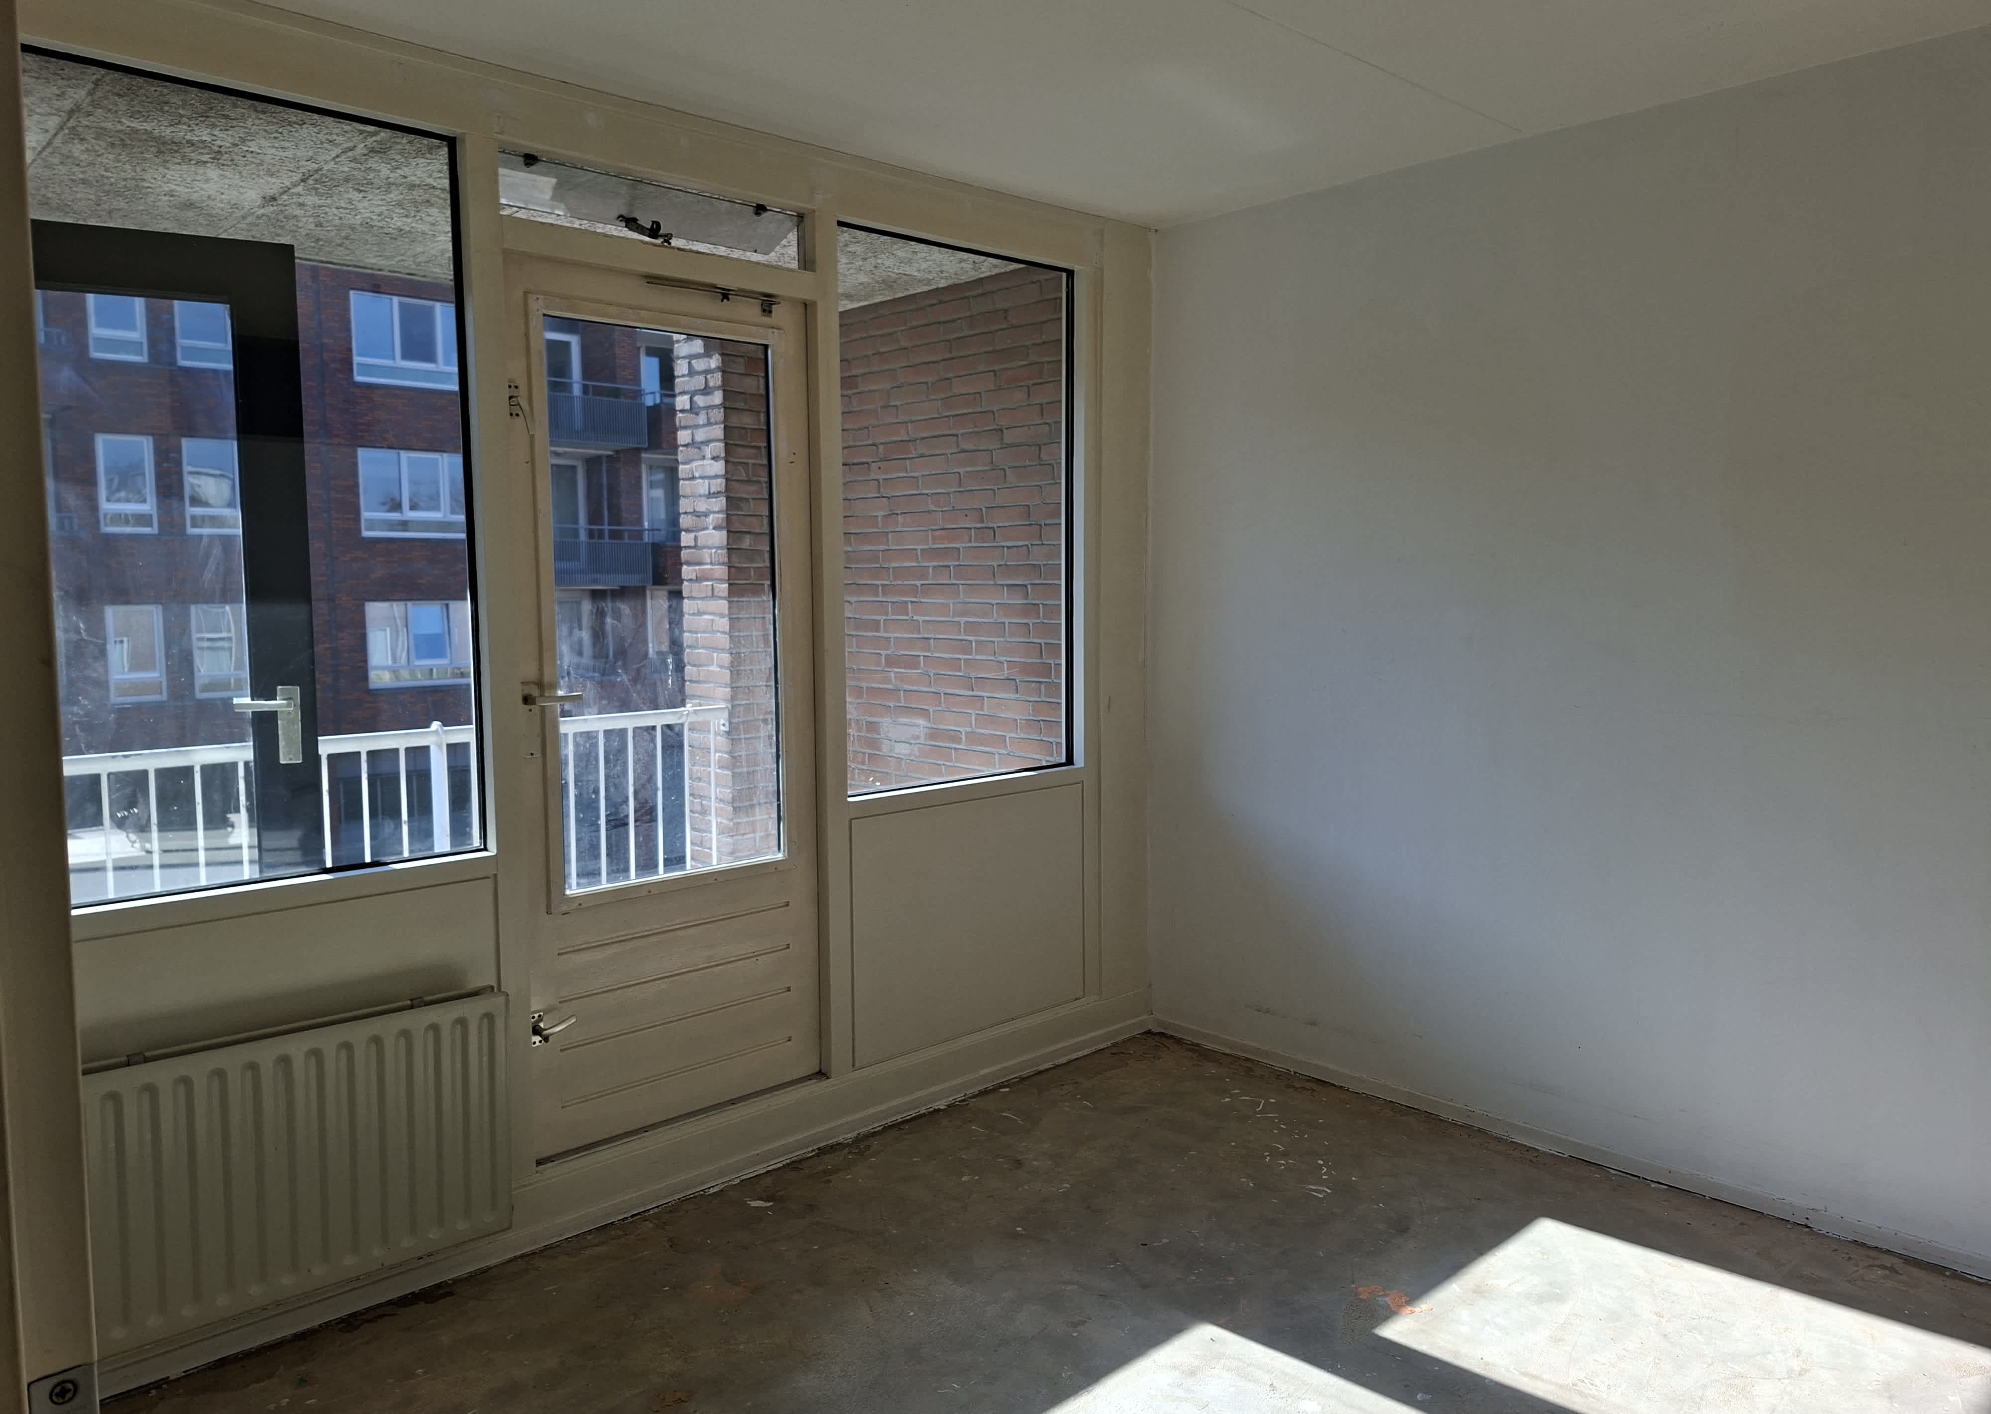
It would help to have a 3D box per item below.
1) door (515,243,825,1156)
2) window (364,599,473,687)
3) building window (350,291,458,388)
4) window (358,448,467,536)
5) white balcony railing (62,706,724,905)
[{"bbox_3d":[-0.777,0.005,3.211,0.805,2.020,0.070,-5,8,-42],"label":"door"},{"bbox_3d":[-11.189,-1.254,26.041,2.250,1.660,0.130,-5,8,-42],"label":"window"},{"bbox_3d":[-11.228,-7.033,25.474,2.250,1.660,0.130,-5,8,-42],"label":"building window"},{"bbox_3d":[-11.209,-4.126,25.759,2.250,1.660,0.130,-5,8,-42],"label":"window"},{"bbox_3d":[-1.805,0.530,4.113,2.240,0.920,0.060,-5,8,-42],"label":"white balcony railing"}]

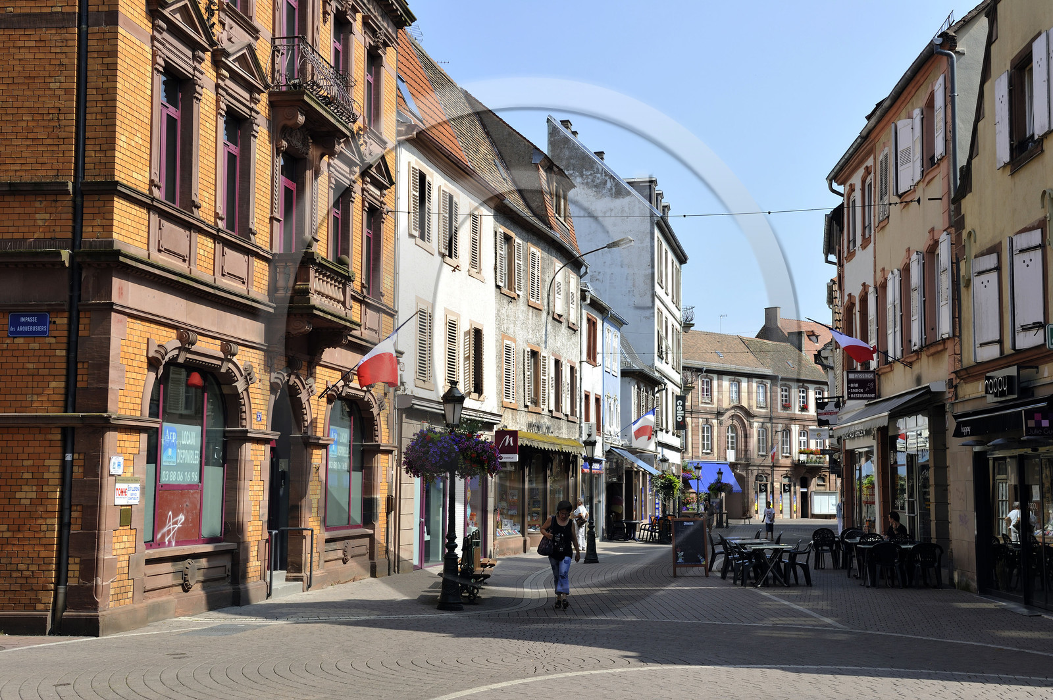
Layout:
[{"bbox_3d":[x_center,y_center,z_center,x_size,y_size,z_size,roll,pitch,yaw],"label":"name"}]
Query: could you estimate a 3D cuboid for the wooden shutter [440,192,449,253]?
[{"bbox_3d":[-2.006,-3.149,34.378,0.060,1.600,0.560,-1,-6,13],"label":"wooden shutter"}]

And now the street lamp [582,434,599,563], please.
[{"bbox_3d":[1.699,3.895,36.880,0.400,3.351,0.400,0,-6,0],"label":"street lamp"}]

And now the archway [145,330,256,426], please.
[{"bbox_3d":[-4.659,0.460,20.130,0.480,1.250,3.950,-1,-6,10],"label":"archway"}]

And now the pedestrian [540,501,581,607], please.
[{"bbox_3d":[0.524,3.085,21.259,0.620,1.610,0.420,0,-6,0],"label":"pedestrian"}]

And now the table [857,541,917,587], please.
[{"bbox_3d":[6.797,4.032,26.188,1.100,0.750,0.760,0,-6,4],"label":"table"}]

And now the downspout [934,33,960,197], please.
[{"bbox_3d":[7.526,-4.150,25.105,0.420,2.900,0.150,0,-6,2],"label":"downspout"}]

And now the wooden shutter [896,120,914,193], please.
[{"bbox_3d":[7.596,-3.900,28.113,0.060,1.480,0.630,1,-6,-13],"label":"wooden shutter"}]

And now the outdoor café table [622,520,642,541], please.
[{"bbox_3d":[3.899,6.627,51.737,0.720,0.740,0.720,0,-6,0],"label":"outdoor café table"}]

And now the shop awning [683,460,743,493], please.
[{"bbox_3d":[13.704,9.302,102.673,1.047,2.271,6.246,-4,-7,40],"label":"shop awning"}]

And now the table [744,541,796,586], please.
[{"bbox_3d":[4.588,4.071,26.455,0.760,0.740,0.780,0,-5,3],"label":"table"}]

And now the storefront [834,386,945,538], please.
[{"bbox_3d":[7.226,2.732,28.202,1.200,3.620,6.200,0,-6,2],"label":"storefront"}]

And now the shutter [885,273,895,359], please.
[{"bbox_3d":[7.690,-0.689,29.631,0.070,1.870,0.630,-1,-6,7],"label":"shutter"}]

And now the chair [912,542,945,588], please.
[{"bbox_3d":[7.402,3.963,25.841,0.560,0.830,0.560,-2,-6,26],"label":"chair"}]

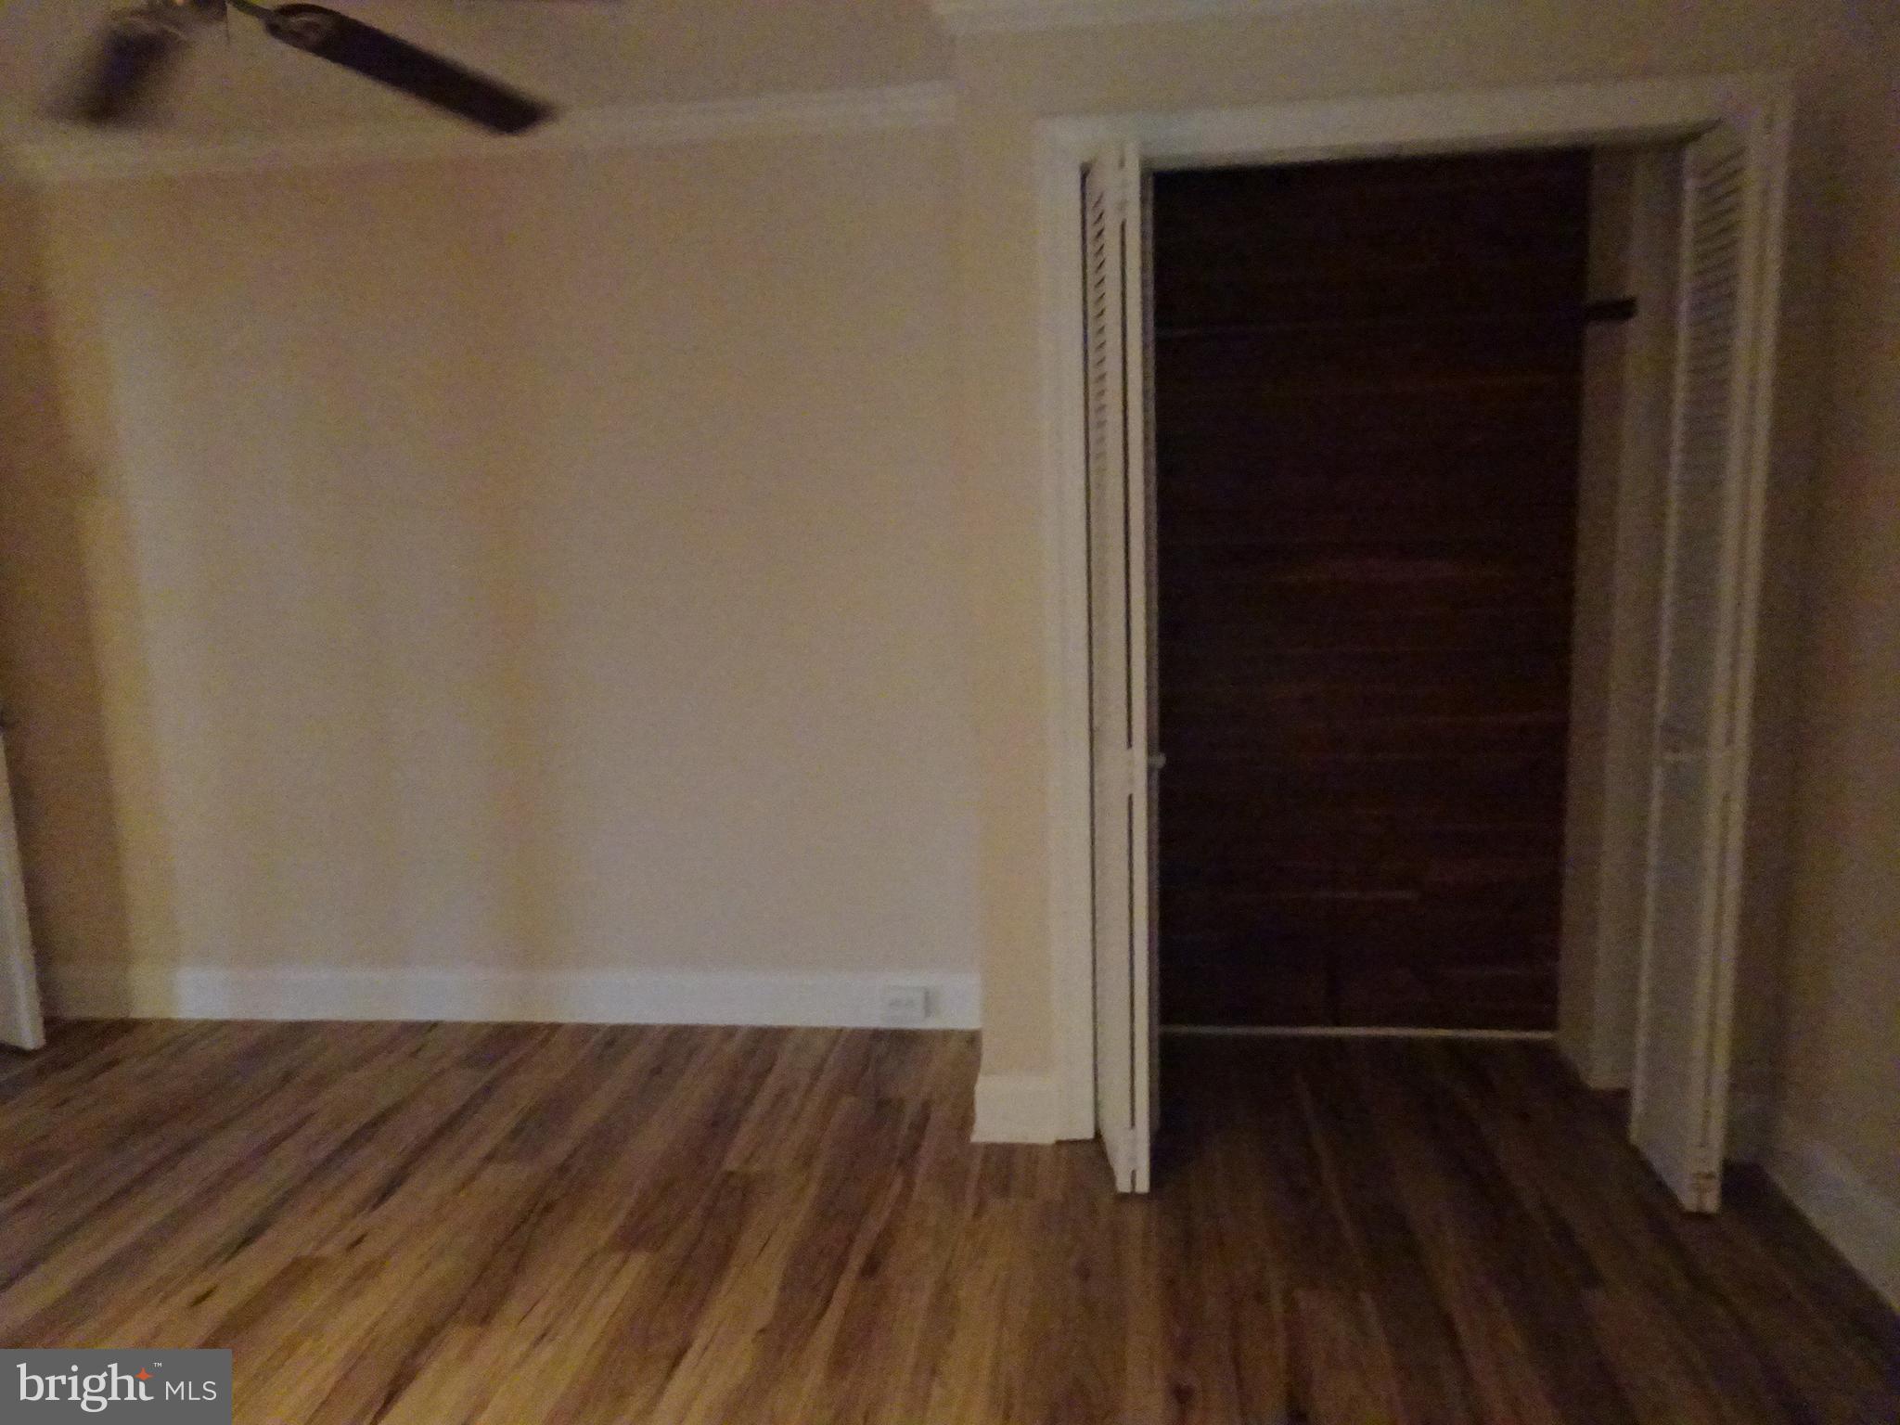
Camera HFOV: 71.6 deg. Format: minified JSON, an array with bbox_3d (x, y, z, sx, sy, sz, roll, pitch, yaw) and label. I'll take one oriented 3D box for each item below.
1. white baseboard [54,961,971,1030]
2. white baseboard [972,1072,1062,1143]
[{"bbox_3d":[-1.269,0.796,3.712,2.801,0.157,0.028,-1,8,6],"label":"white baseboard"},{"bbox_3d":[0.139,0.864,2.892,0.177,0.157,0.030,-1,8,7],"label":"white baseboard"}]

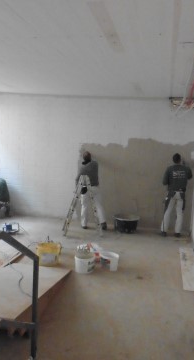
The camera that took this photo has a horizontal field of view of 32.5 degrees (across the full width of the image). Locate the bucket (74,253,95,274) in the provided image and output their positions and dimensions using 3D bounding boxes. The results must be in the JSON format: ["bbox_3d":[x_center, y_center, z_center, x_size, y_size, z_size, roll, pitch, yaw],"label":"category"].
[{"bbox_3d":[-0.170,1.182,4.757,0.300,0.225,0.300,3,6,0],"label":"bucket"}]

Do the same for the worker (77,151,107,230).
[{"bbox_3d":[-0.092,0.213,7.150,0.600,1.630,0.520,2,6,-10],"label":"worker"}]

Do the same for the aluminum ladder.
[{"bbox_3d":[-0.260,0.496,6.597,0.720,1.170,0.410,2,6,-11],"label":"aluminum ladder"}]

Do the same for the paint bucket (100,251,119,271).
[{"bbox_3d":[0.185,1.201,4.900,0.285,0.200,0.285,3,6,0],"label":"paint bucket"}]

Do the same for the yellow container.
[{"bbox_3d":[-0.710,1.114,4.966,0.355,0.250,0.355,5,6,12],"label":"yellow container"}]

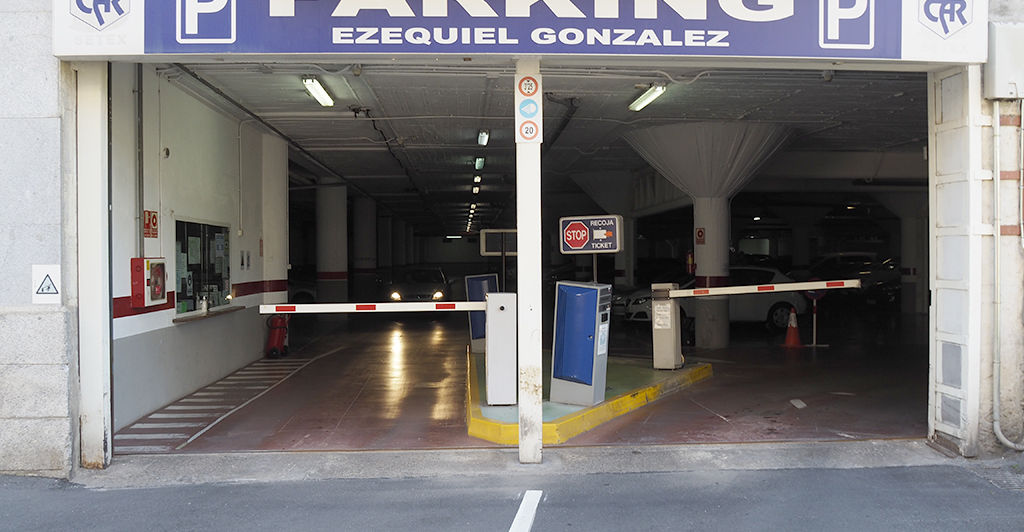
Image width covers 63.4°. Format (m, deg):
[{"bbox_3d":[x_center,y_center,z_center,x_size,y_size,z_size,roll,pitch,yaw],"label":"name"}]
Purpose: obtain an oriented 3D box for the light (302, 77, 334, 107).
[{"bbox_3d":[-2.523,-2.258,10.800,0.150,0.110,1.420,0,1,-3],"label":"light"}]

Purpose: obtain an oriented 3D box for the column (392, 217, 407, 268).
[{"bbox_3d":[-5.824,-0.587,42.500,0.740,3.700,0.740,0,1,-3],"label":"column"}]

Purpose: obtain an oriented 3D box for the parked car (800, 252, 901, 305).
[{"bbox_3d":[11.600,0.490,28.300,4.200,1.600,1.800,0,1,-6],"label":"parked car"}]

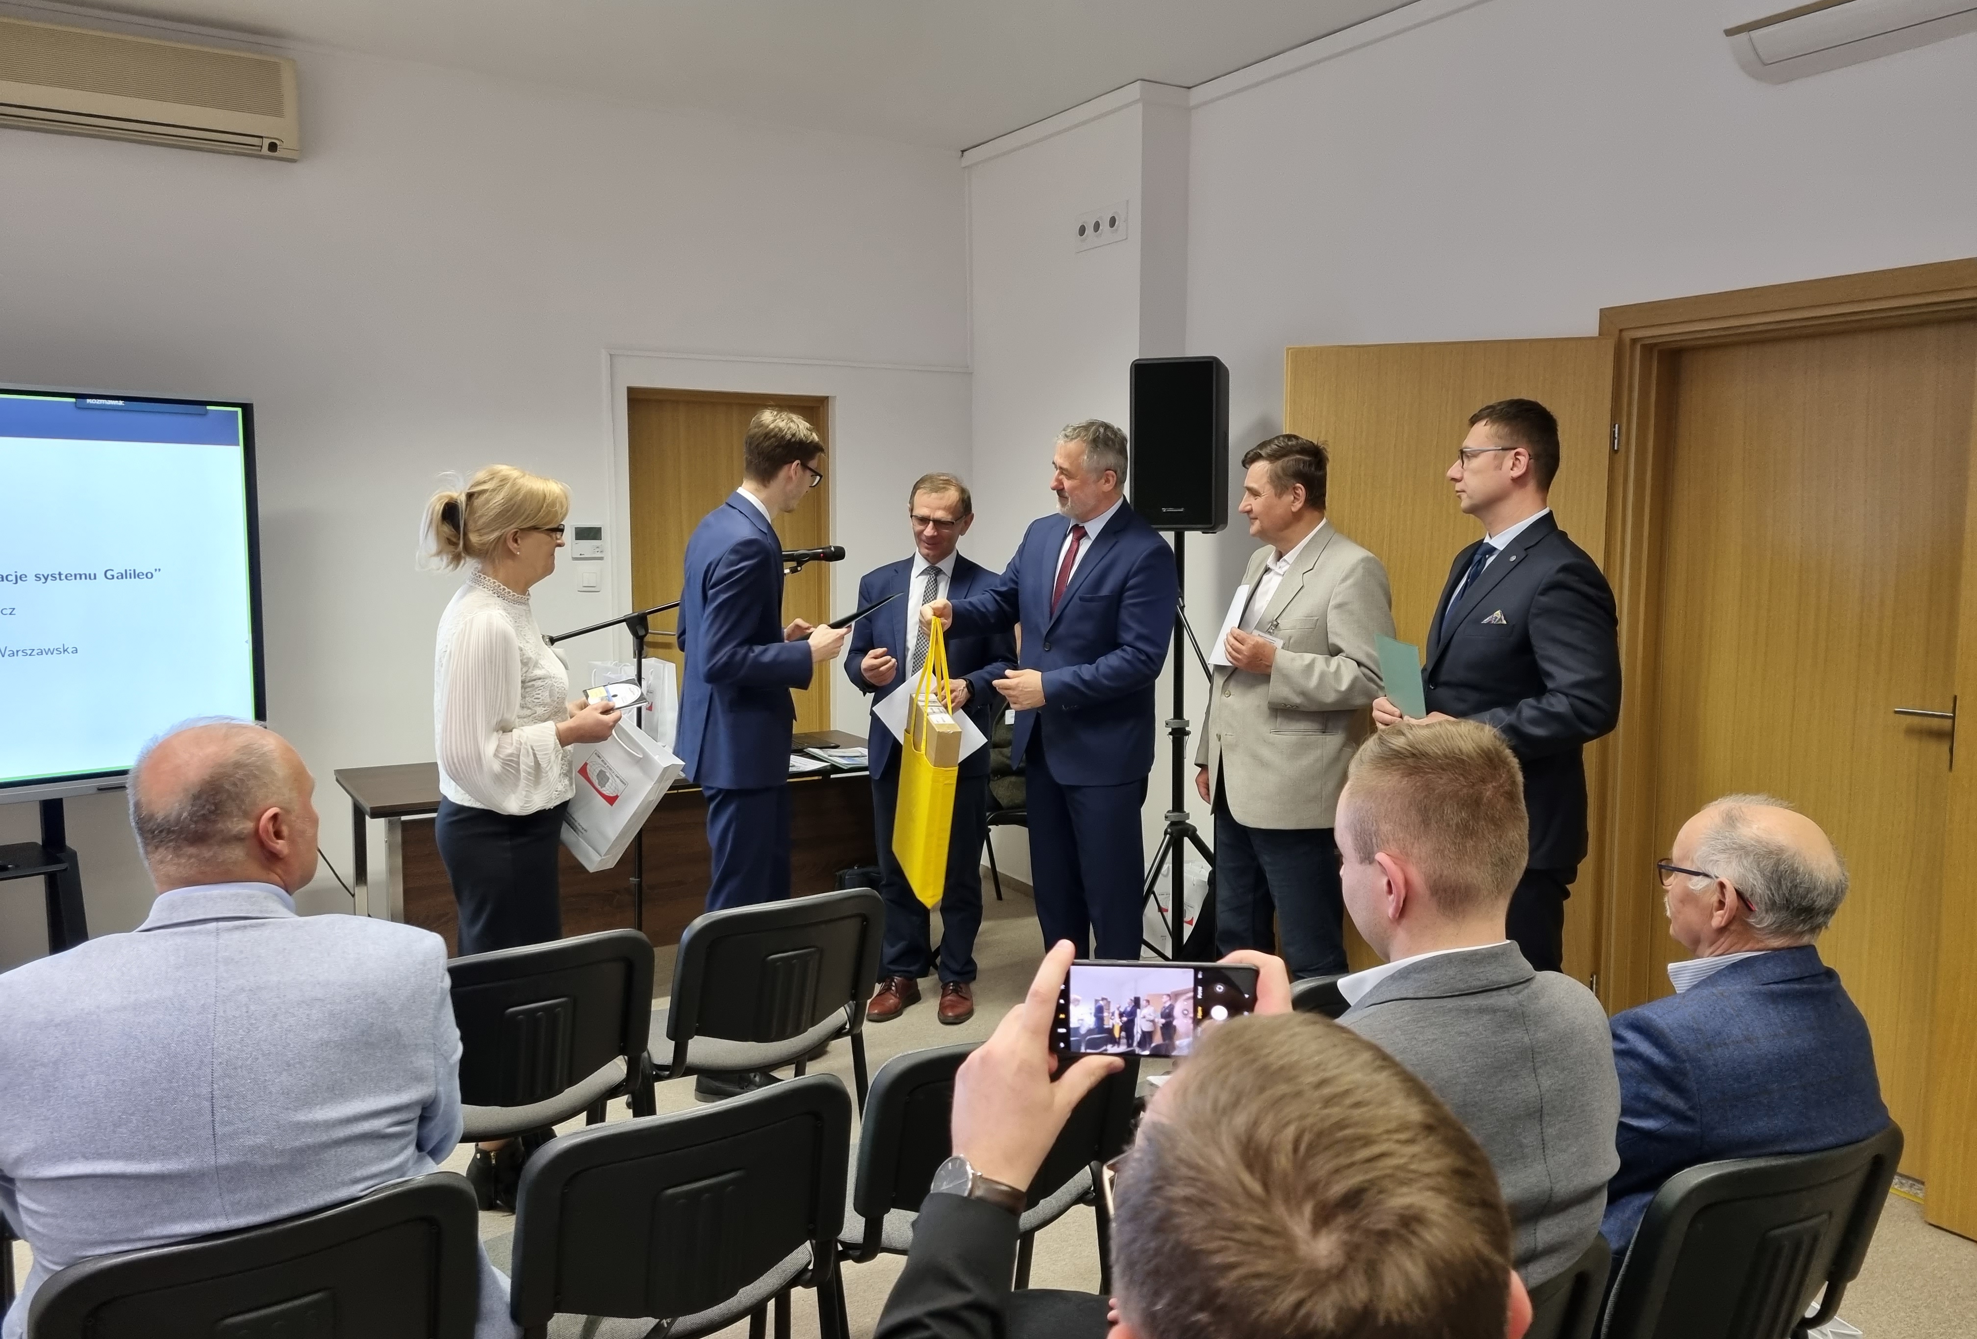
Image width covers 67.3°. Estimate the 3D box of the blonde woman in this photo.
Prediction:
[{"bbox_3d":[-1.111,0.369,3.520,0.480,1.683,0.460,-1,6,-13],"label":"blonde woman"}]

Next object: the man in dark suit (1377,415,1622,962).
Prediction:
[{"bbox_3d":[1.089,0.324,3.281,0.480,1.825,0.500,0,5,-8],"label":"man in dark suit"}]

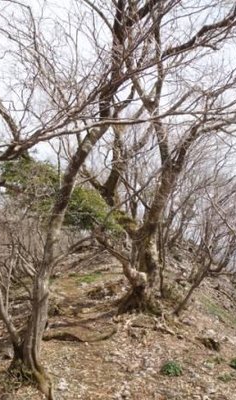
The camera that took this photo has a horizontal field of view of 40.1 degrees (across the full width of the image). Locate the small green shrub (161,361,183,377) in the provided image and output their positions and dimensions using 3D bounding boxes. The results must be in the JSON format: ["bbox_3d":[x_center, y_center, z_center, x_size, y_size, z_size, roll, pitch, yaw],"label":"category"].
[{"bbox_3d":[0.571,1.797,3.450,0.230,0.145,0.220,0,-2,0],"label":"small green shrub"}]

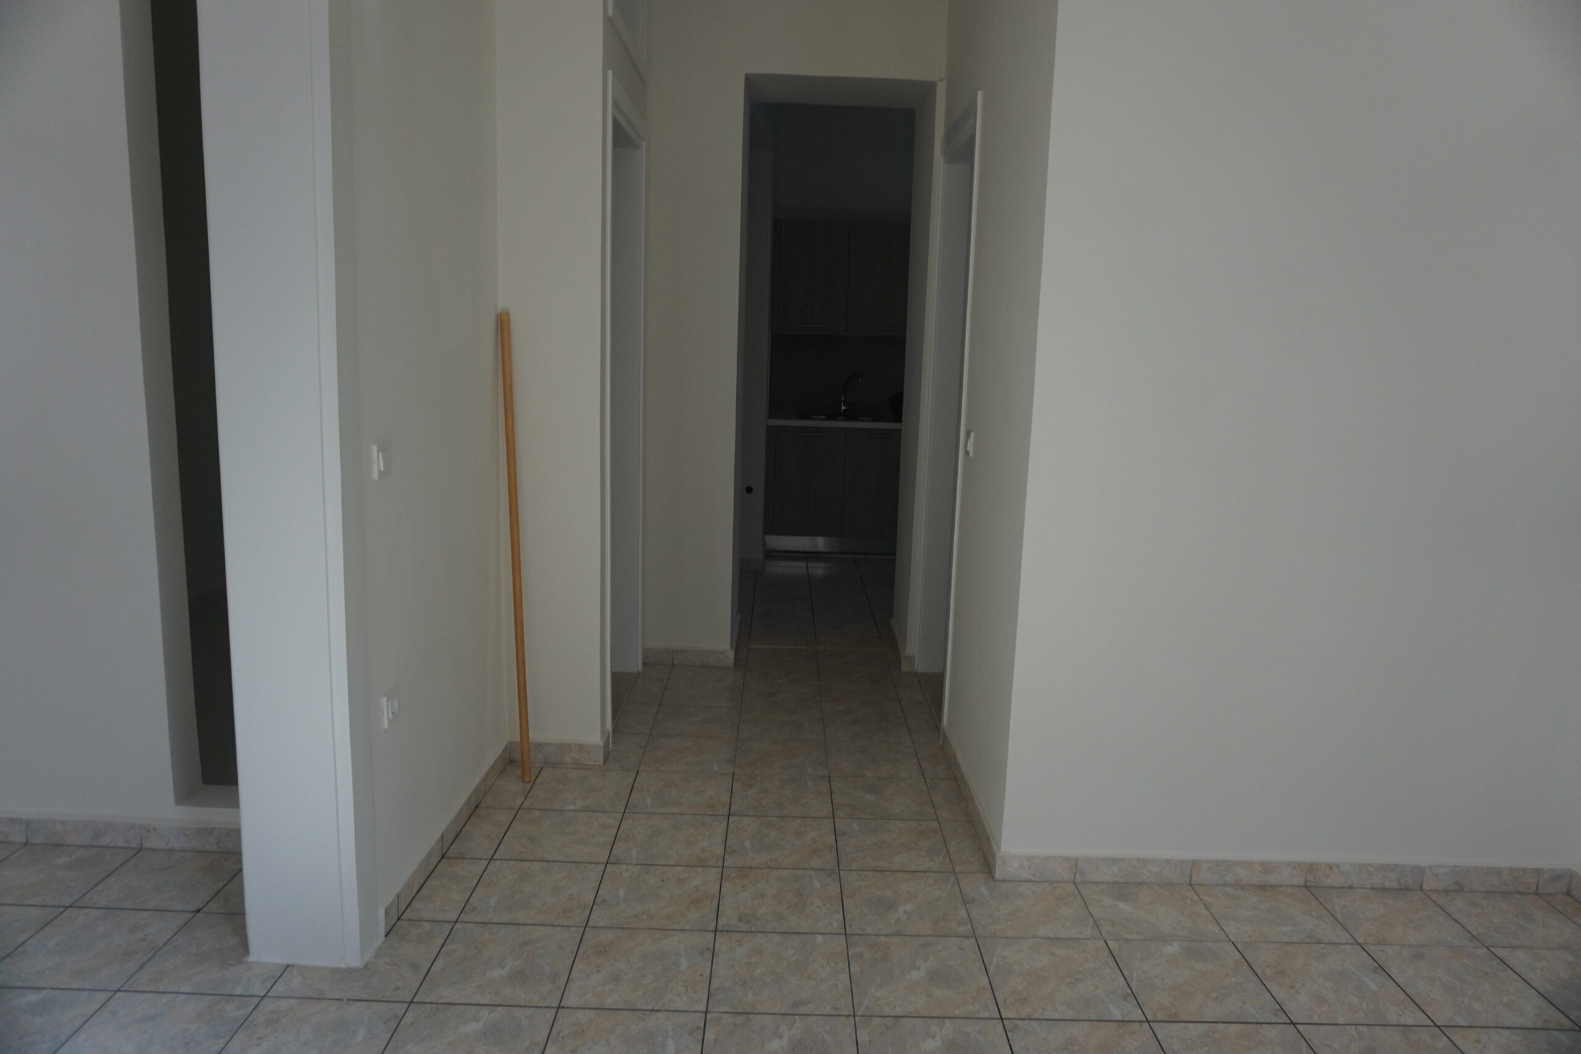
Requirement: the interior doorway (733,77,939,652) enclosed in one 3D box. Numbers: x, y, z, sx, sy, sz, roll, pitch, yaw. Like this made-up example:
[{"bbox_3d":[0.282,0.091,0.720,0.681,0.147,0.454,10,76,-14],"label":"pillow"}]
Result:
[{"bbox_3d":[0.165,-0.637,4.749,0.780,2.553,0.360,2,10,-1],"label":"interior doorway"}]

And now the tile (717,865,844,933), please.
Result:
[{"bbox_3d":[-0.024,0.999,2.819,0.323,0.010,0.323,2,10,-1],"label":"tile"}]

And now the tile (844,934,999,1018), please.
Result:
[{"bbox_3d":[0.288,1.002,2.350,0.307,0.011,0.307,2,10,-1],"label":"tile"}]

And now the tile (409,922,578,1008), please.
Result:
[{"bbox_3d":[-0.676,1.035,2.489,0.323,0.010,0.323,2,10,-1],"label":"tile"}]

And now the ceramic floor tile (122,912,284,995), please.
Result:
[{"bbox_3d":[-1.249,0.950,2.341,0.307,0.011,0.307,2,10,-1],"label":"ceramic floor tile"}]

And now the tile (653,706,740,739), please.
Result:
[{"bbox_3d":[-0.364,0.767,4.141,0.327,0.010,0.327,2,10,-1],"label":"tile"}]

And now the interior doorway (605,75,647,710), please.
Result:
[{"bbox_3d":[-0.682,-0.411,4.030,0.150,2.303,1.020,2,10,-1],"label":"interior doorway"}]

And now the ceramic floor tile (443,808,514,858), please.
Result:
[{"bbox_3d":[-0.920,0.920,3.159,0.134,0.010,0.327,2,10,-1],"label":"ceramic floor tile"}]

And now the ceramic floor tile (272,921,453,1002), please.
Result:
[{"bbox_3d":[-1.008,1.028,2.479,0.326,0.010,0.326,2,10,-1],"label":"ceramic floor tile"}]

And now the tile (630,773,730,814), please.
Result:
[{"bbox_3d":[-0.359,0.881,3.492,0.327,0.010,0.327,2,10,-1],"label":"tile"}]

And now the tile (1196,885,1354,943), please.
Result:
[{"bbox_3d":[1.209,0.978,2.653,0.307,0.011,0.273,2,10,-1],"label":"tile"}]

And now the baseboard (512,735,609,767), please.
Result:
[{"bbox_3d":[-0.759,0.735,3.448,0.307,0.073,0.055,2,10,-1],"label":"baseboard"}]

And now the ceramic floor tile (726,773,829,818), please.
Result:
[{"bbox_3d":[-0.027,0.887,3.462,0.326,0.010,0.326,2,10,-1],"label":"ceramic floor tile"}]

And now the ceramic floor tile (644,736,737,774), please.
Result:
[{"bbox_3d":[-0.358,0.820,3.782,0.323,0.010,0.323,2,10,-1],"label":"ceramic floor tile"}]

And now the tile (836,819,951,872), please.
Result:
[{"bbox_3d":[0.302,0.960,3.175,0.327,0.010,0.327,2,10,-1],"label":"tile"}]

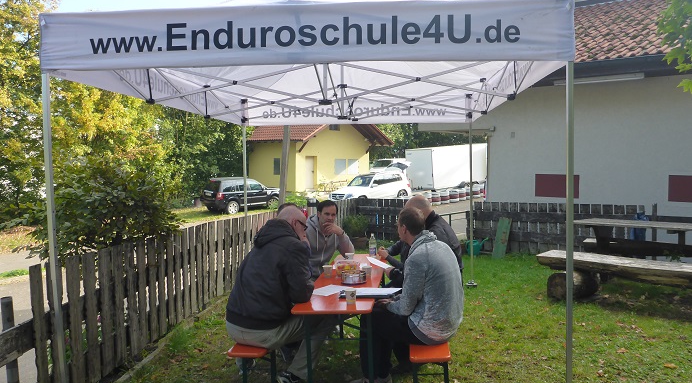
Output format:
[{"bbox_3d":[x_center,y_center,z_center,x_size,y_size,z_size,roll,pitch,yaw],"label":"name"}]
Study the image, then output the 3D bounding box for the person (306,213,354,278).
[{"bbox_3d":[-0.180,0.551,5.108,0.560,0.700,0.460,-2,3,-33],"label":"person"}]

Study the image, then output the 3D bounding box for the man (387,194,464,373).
[{"bbox_3d":[0.600,0.735,4.535,0.760,1.420,0.560,1,3,16],"label":"man"}]

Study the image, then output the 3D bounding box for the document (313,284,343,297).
[{"bbox_3d":[-0.115,0.690,3.972,0.210,0.006,0.297,2,3,36],"label":"document"}]

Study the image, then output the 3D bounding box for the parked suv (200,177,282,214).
[{"bbox_3d":[-5.550,0.190,30.034,1.880,1.760,4.600,2,3,41],"label":"parked suv"}]

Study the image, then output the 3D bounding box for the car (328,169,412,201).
[{"bbox_3d":[1.360,-0.079,29.523,4.550,1.680,1.850,-7,7,-40],"label":"car"}]

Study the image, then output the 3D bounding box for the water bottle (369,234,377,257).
[{"bbox_3d":[0.257,0.520,5.387,0.070,0.228,0.070,0,2,0],"label":"water bottle"}]

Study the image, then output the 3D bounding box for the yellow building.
[{"bbox_3d":[-1.850,-2.818,38.516,8.100,5.500,6.600,-2,3,-45],"label":"yellow building"}]

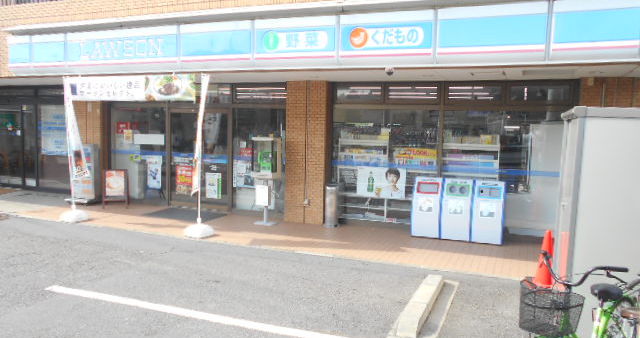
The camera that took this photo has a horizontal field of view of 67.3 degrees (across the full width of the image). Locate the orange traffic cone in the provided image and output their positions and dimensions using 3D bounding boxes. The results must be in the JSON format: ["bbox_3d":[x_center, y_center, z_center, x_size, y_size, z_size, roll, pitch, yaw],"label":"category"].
[{"bbox_3d":[2.719,1.060,5.727,0.380,0.700,0.380,3,5,22],"label":"orange traffic cone"}]

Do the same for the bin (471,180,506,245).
[{"bbox_3d":[2.766,0.692,7.851,0.485,0.990,0.430,3,5,22],"label":"bin"}]

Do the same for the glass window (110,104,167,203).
[{"bbox_3d":[-4.042,-0.337,10.706,1.600,2.210,0.080,3,5,22],"label":"glass window"}]

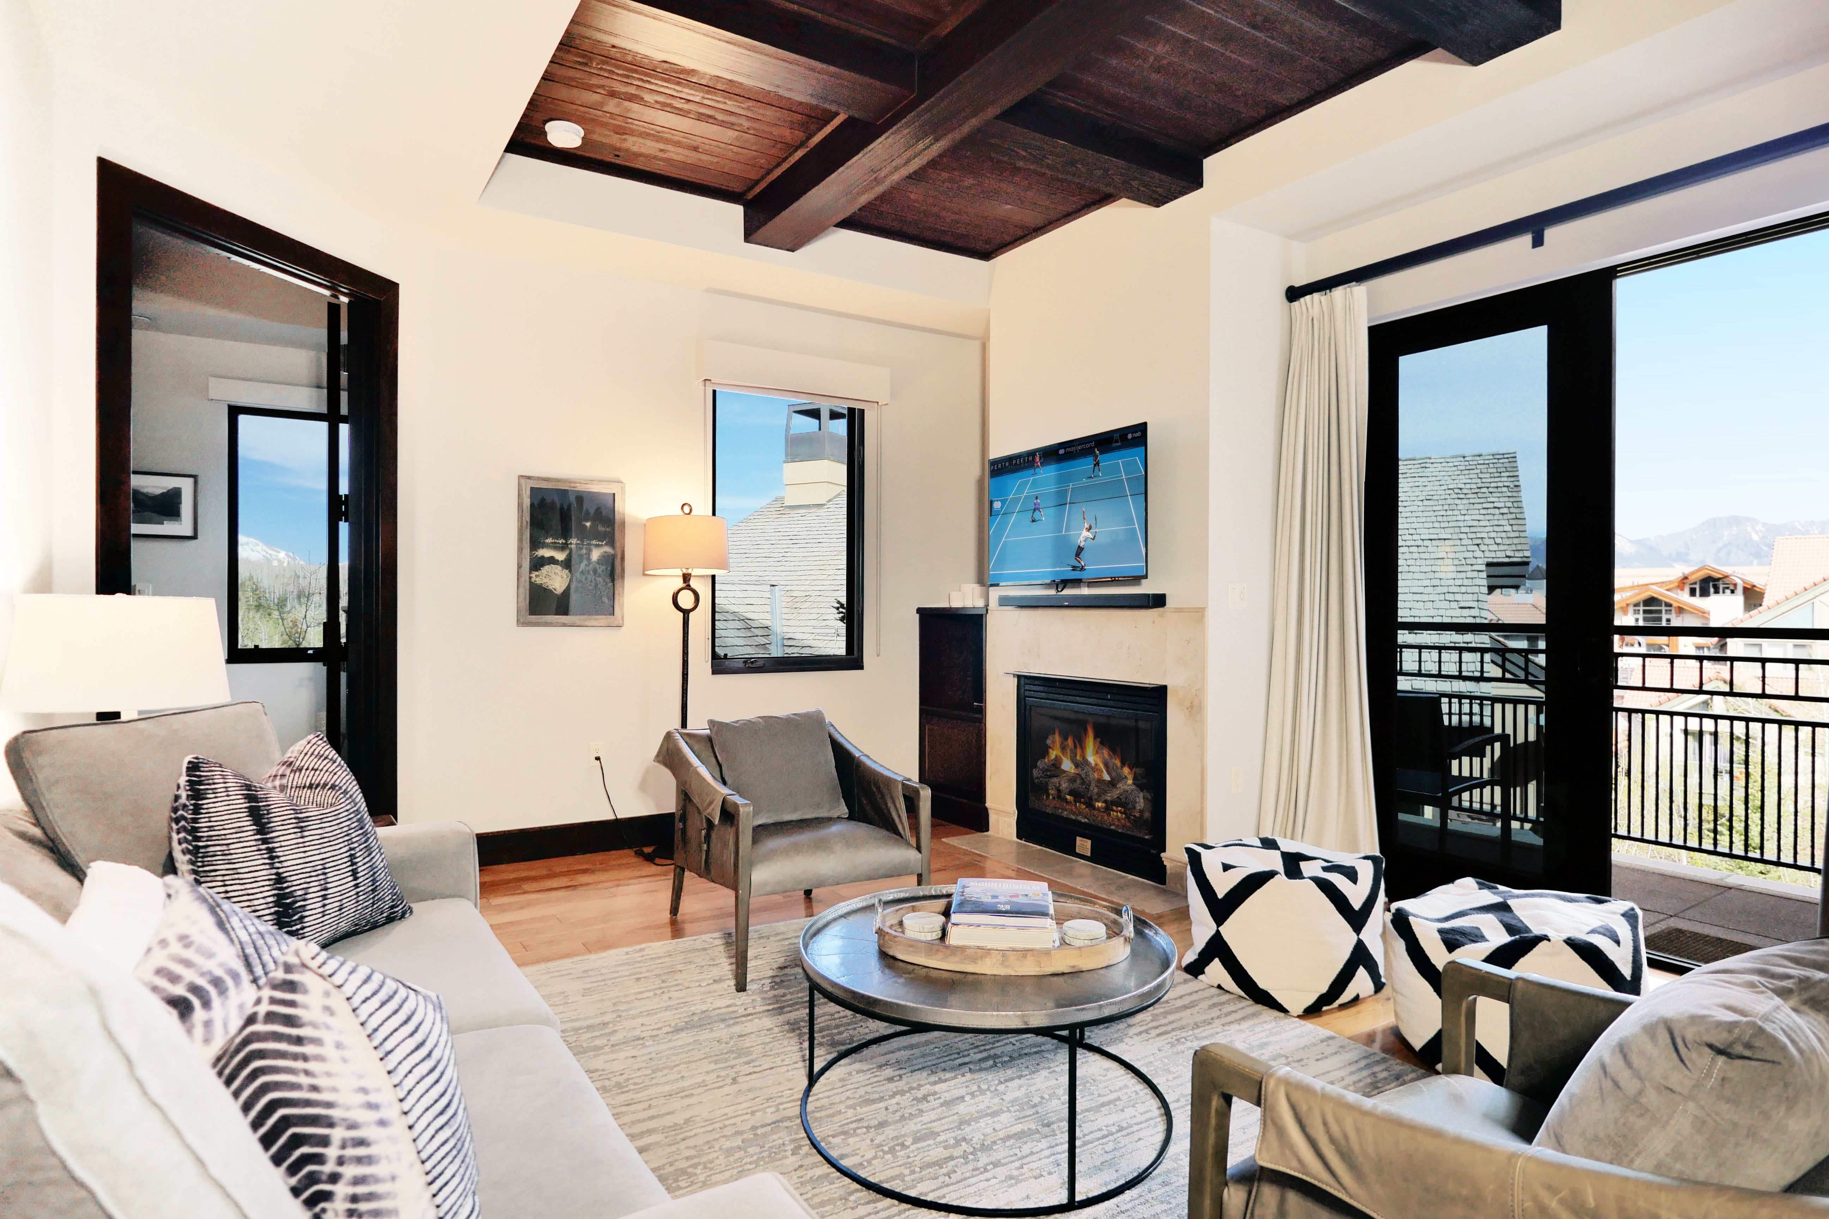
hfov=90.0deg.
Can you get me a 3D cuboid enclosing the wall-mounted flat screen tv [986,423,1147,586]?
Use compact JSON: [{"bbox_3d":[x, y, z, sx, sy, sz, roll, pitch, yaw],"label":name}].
[{"bbox_3d":[0.695,-0.454,4.321,0.060,0.655,1.070,0,0,-35],"label":"wall-mounted flat screen tv"}]

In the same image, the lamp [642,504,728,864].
[{"bbox_3d":[-1.096,0.336,4.353,0.395,1.685,0.395,0,0,0],"label":"lamp"}]

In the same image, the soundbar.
[{"bbox_3d":[0.786,-0.042,4.468,0.105,0.060,0.985,0,0,-37],"label":"soundbar"}]

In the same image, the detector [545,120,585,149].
[{"bbox_3d":[-1.374,-1.863,3.596,0.150,0.042,0.150,0,0,-29],"label":"detector"}]

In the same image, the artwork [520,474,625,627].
[{"bbox_3d":[-1.624,-0.269,4.348,0.480,0.700,0.030,0,0,-29],"label":"artwork"}]

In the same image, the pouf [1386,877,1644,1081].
[{"bbox_3d":[1.571,0.990,2.410,0.408,0.413,0.408,0,0,-28],"label":"pouf"}]

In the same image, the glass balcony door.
[{"bbox_3d":[2.201,-0.007,3.620,0.060,2.420,0.940,0,0,-36],"label":"glass balcony door"}]

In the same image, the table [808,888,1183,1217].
[{"bbox_3d":[0.173,0.986,2.225,0.881,0.411,0.881,0,0,0],"label":"table"}]

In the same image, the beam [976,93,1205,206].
[{"bbox_3d":[0.646,-1.826,3.590,1.110,0.171,0.230,0,0,-30],"label":"beam"}]

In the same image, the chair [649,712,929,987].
[{"bbox_3d":[-0.448,0.822,3.345,0.695,0.725,0.835,0,0,-26],"label":"chair"}]

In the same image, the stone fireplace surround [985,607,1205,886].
[{"bbox_3d":[0.820,0.592,4.366,0.120,1.189,1.419,0,0,-35],"label":"stone fireplace surround"}]

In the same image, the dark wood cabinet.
[{"bbox_3d":[0.360,0.580,5.121,0.420,1.195,0.600,0,0,-37],"label":"dark wood cabinet"}]

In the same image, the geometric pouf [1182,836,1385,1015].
[{"bbox_3d":[1.190,0.988,2.970,0.420,0.405,0.420,0,0,-32],"label":"geometric pouf"}]

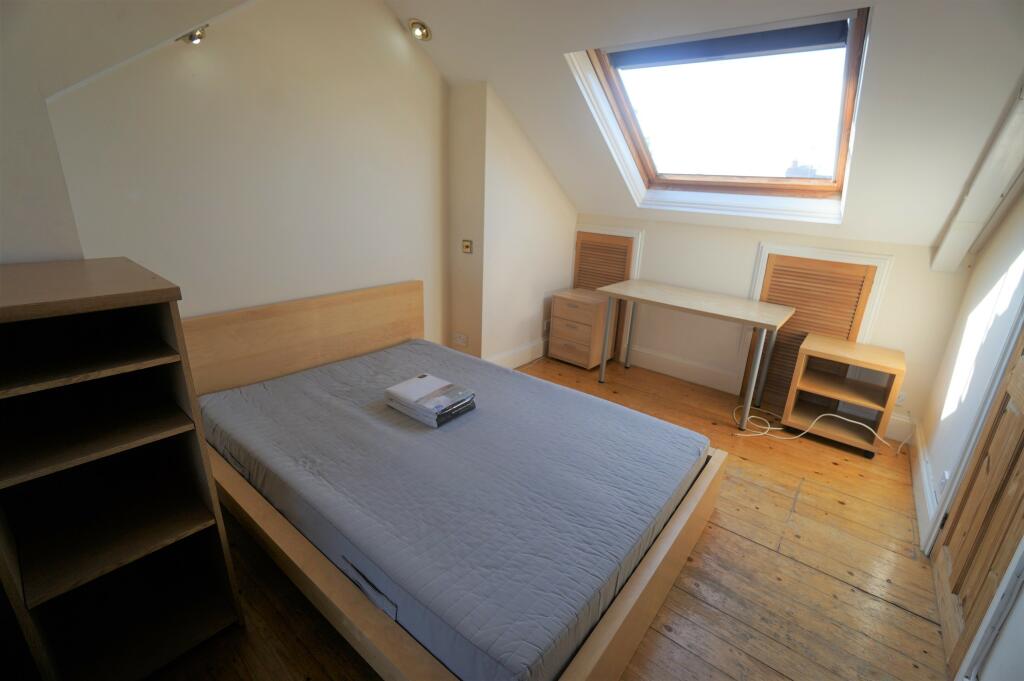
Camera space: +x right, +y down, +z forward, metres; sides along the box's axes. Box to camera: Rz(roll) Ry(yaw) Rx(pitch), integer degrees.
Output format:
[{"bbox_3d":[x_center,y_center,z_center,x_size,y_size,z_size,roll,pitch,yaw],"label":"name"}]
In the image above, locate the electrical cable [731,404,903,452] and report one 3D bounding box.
[{"bbox_3d":[1.870,0.552,2.693,0.874,0.171,0.513,17,24,38],"label":"electrical cable"}]

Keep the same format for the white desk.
[{"bbox_3d":[1.280,0.060,3.182,1.198,0.749,0.588,17,24,38],"label":"white desk"}]

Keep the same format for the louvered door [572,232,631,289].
[{"bbox_3d":[0.801,-0.411,3.948,0.561,1.098,0.035,17,24,38],"label":"louvered door"}]

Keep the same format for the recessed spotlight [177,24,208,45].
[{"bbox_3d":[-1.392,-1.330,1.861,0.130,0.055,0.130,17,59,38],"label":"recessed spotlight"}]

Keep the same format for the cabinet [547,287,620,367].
[{"bbox_3d":[0.649,-0.108,3.865,0.454,0.589,0.385,19,25,41],"label":"cabinet"}]

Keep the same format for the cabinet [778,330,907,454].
[{"bbox_3d":[2.063,0.335,2.691,0.485,0.595,0.383,17,24,37],"label":"cabinet"}]

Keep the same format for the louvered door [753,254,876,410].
[{"bbox_3d":[1.998,-0.021,2.963,0.588,1.068,0.035,17,24,38],"label":"louvered door"}]

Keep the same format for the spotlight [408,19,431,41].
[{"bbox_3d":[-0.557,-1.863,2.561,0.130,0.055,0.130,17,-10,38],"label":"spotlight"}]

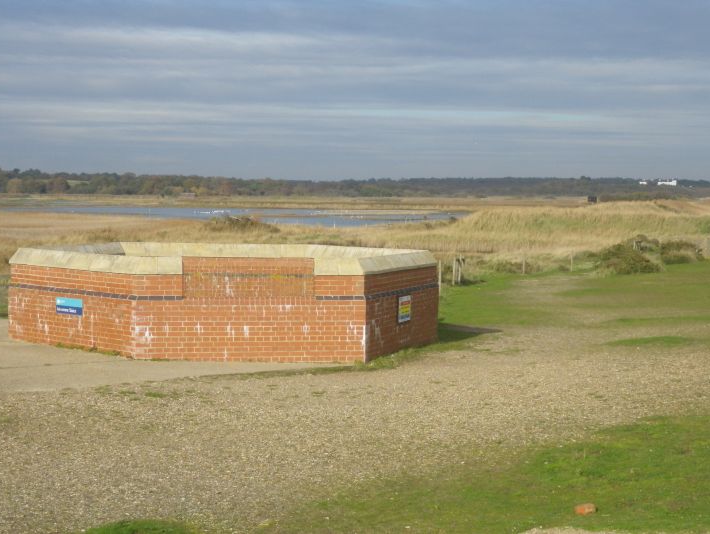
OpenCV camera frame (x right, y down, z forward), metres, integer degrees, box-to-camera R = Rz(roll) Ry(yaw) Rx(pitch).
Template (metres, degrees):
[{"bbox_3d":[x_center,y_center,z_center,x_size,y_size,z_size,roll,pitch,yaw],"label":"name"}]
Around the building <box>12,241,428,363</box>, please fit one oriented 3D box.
[{"bbox_3d":[-2.096,0.473,21.464,7.200,1.526,5.450,0,3,-8],"label":"building"}]

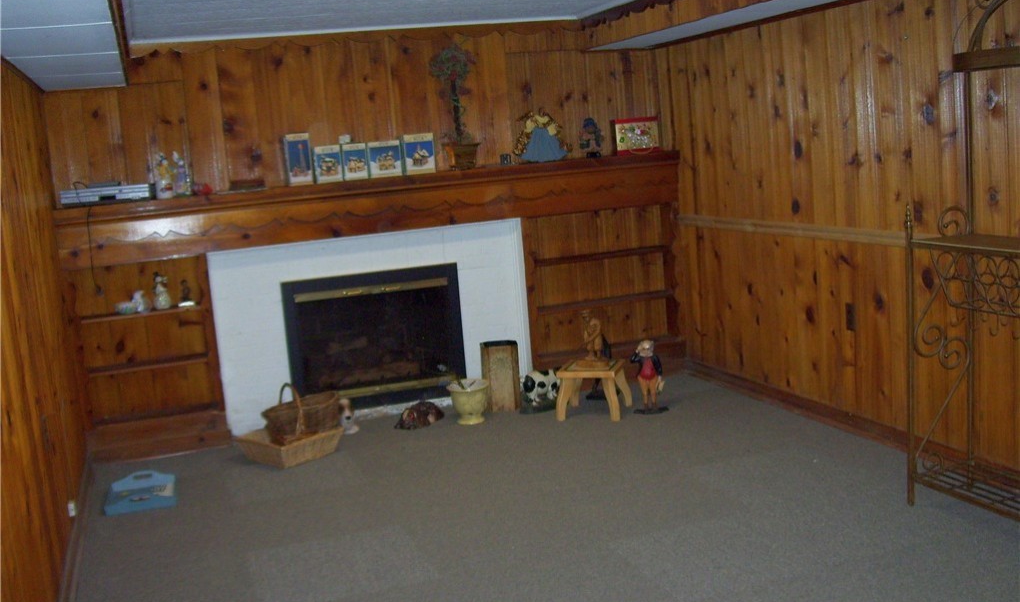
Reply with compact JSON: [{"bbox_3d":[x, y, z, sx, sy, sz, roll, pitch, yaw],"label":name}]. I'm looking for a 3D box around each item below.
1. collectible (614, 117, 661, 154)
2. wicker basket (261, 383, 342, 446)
[{"bbox_3d":[0.766,-1.000,6.503,0.285,0.212,0.090,-7,9,-18],"label":"collectible"},{"bbox_3d":[-1.049,0.543,5.288,0.400,0.255,0.220,-12,11,-39],"label":"wicker basket"}]

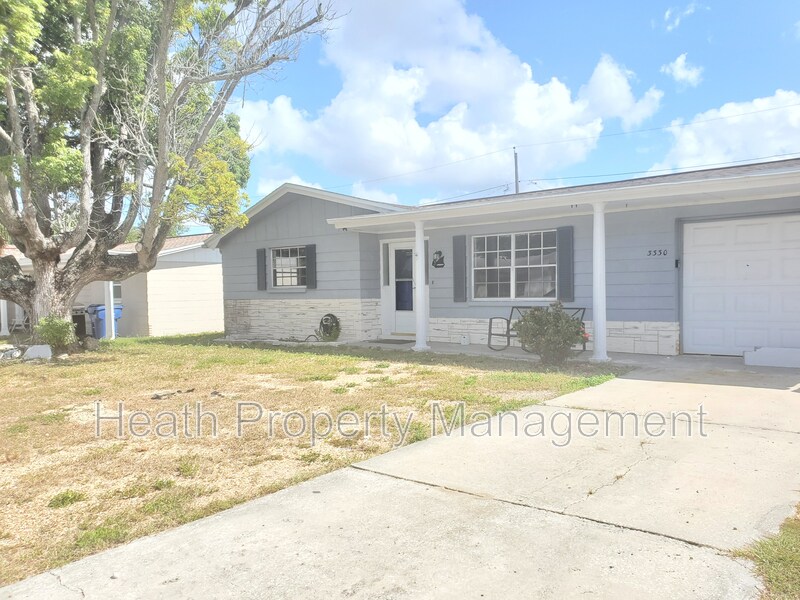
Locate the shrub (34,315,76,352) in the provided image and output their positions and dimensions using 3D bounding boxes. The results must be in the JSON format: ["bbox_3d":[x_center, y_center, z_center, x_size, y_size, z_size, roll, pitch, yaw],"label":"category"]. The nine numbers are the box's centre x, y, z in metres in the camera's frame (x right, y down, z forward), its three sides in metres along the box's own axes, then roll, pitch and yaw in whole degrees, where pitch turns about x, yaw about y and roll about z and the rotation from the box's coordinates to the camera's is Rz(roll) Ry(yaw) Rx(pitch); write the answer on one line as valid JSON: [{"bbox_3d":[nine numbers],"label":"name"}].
[{"bbox_3d":[-8.026,0.776,14.000,0.870,0.850,0.820,-2,2,-30],"label":"shrub"}]

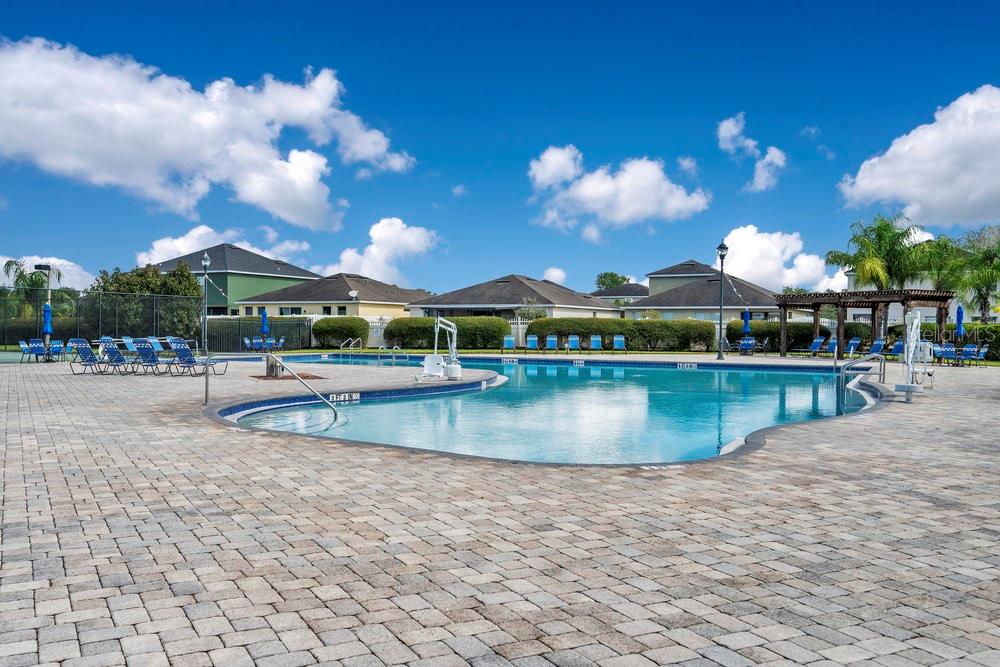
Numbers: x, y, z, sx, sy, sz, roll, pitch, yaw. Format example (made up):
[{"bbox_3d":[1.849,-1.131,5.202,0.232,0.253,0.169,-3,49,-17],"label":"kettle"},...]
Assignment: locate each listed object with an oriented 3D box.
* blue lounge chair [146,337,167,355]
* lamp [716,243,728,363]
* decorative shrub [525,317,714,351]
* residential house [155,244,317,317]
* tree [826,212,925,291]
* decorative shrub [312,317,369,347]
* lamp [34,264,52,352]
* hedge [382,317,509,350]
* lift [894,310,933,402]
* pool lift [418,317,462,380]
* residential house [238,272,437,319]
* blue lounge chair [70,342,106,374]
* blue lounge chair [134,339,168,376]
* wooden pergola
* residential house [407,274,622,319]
[{"bbox_3d":[-14.357,0.555,35.575,1.750,0.940,0.640,1,1,35],"label":"blue lounge chair"},{"bbox_3d":[8.945,-1.326,33.665,0.450,4.820,0.450,0,0,0],"label":"lamp"},{"bbox_3d":[7.241,0.059,50.501,11.300,1.900,1.800,0,0,4],"label":"decorative shrub"},{"bbox_3d":[-25.183,-3.963,77.469,12.000,9.000,12.000,1,1,27],"label":"residential house"},{"bbox_3d":[16.609,-2.005,37.184,4.000,6.200,4.000,0,0,0],"label":"tree"},{"bbox_3d":[-8.752,-0.002,46.002,3.050,1.780,1.700,0,0,10],"label":"decorative shrub"},{"bbox_3d":[-22.727,-1.267,41.494,0.800,4.400,0.400,0,0,0],"label":"lamp"},{"bbox_3d":[-3.244,-0.019,51.501,7.500,1.950,1.800,0,0,4],"label":"hedge"},{"bbox_3d":[7.590,0.414,15.303,0.650,1.630,1.250,0,0,23],"label":"lift"},{"bbox_3d":[-1.422,0.375,19.903,0.650,1.570,1.150,0,0,30],"label":"pool lift"},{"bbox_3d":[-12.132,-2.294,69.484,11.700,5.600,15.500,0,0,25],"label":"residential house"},{"bbox_3d":[-10.719,0.610,22.525,0.640,0.930,1.850,0,0,13],"label":"blue lounge chair"},{"bbox_3d":[-8.963,0.621,22.238,0.640,0.930,1.850,0,0,13],"label":"blue lounge chair"},{"bbox_3d":[15.178,-0.258,35.394,3.000,2.720,6.500,0,1,-30],"label":"wooden pergola"},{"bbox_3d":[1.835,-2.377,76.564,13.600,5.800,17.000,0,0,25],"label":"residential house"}]

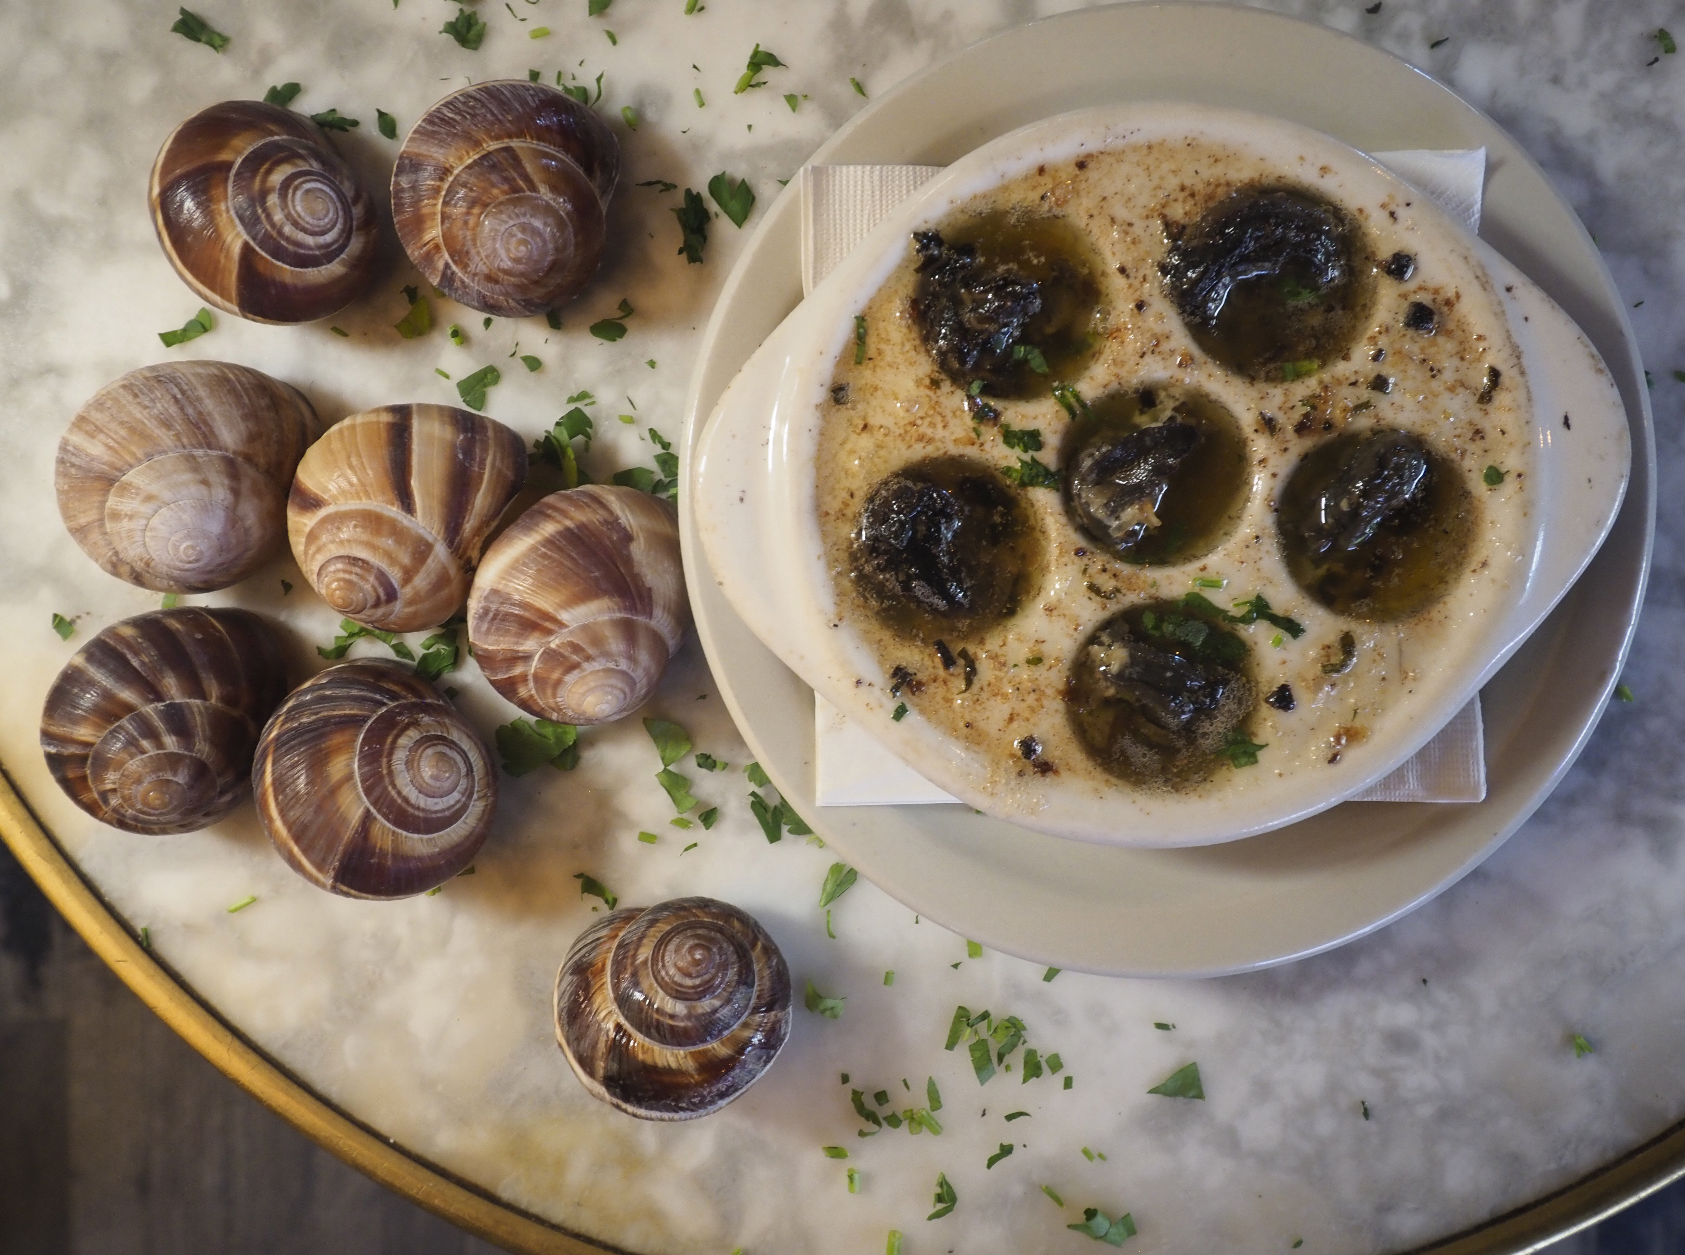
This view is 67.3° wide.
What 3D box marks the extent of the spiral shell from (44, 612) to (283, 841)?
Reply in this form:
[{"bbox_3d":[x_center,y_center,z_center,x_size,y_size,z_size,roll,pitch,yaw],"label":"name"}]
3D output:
[{"bbox_3d":[-0.125,0.017,0.234,0.040,0.034,0.044,27,91,0],"label":"spiral shell"}]

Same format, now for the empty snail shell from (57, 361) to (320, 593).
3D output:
[{"bbox_3d":[-0.120,-0.028,0.233,0.044,0.036,0.044,21,91,0],"label":"empty snail shell"}]

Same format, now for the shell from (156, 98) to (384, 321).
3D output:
[{"bbox_3d":[-0.106,-0.076,0.233,0.040,0.034,0.039,0,91,1],"label":"shell"}]

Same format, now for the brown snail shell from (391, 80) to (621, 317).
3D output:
[{"bbox_3d":[-0.061,-0.078,0.232,0.041,0.035,0.042,0,91,1],"label":"brown snail shell"}]

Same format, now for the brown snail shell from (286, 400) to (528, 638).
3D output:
[{"bbox_3d":[-0.080,-0.020,0.233,0.045,0.035,0.040,-31,90,1],"label":"brown snail shell"}]

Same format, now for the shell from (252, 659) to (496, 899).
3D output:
[{"bbox_3d":[-0.086,0.028,0.233,0.044,0.037,0.043,0,91,1],"label":"shell"}]

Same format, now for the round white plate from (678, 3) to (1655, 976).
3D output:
[{"bbox_3d":[0.059,-0.025,0.238,0.176,0.021,0.176,0,91,1],"label":"round white plate"}]

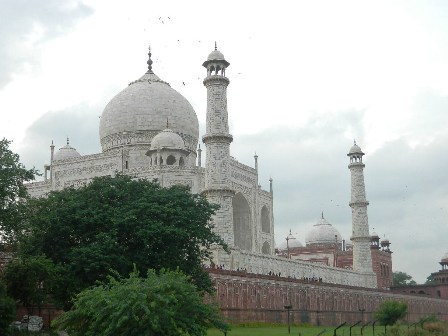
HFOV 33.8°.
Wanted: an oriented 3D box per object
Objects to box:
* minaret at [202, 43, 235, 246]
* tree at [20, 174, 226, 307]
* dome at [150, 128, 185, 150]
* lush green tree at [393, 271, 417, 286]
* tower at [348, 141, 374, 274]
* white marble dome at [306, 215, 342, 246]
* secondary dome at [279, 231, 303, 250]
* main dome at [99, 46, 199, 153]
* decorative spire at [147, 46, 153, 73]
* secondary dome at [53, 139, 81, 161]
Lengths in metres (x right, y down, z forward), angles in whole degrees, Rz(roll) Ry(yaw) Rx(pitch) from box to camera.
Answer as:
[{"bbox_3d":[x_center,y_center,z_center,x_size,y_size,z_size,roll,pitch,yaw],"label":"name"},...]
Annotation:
[{"bbox_3d":[-1.184,-5.256,145.536,6.412,41.522,6.412,-1,-12,0],"label":"minaret"},{"bbox_3d":[-7.833,6.151,57.517,16.061,11.542,14.134,0,-13,-8],"label":"tree"},{"bbox_3d":[-14.287,-7.285,187.696,8.549,5.574,8.549,-1,-12,0],"label":"dome"},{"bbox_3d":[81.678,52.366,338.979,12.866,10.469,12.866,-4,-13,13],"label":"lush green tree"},{"bbox_3d":[41.470,11.540,225.878,6.491,41.236,6.491,-8,-14,27],"label":"tower"},{"bbox_3d":[44.443,27.922,329.968,16.103,14.393,16.103,-1,-12,0],"label":"white marble dome"},{"bbox_3d":[30.587,33.033,336.254,10.940,9.140,10.940,-1,-12,0],"label":"secondary dome"},{"bbox_3d":[-21.502,-19.996,212.677,28.743,31.963,28.743,-1,-12,0],"label":"main dome"},{"bbox_3d":[-21.752,-31.605,215.246,1.809,9.114,1.809,-1,-12,0],"label":"decorative spire"},{"bbox_3d":[-42.782,-4.396,202.221,8.224,6.208,8.224,-8,-14,27],"label":"secondary dome"}]

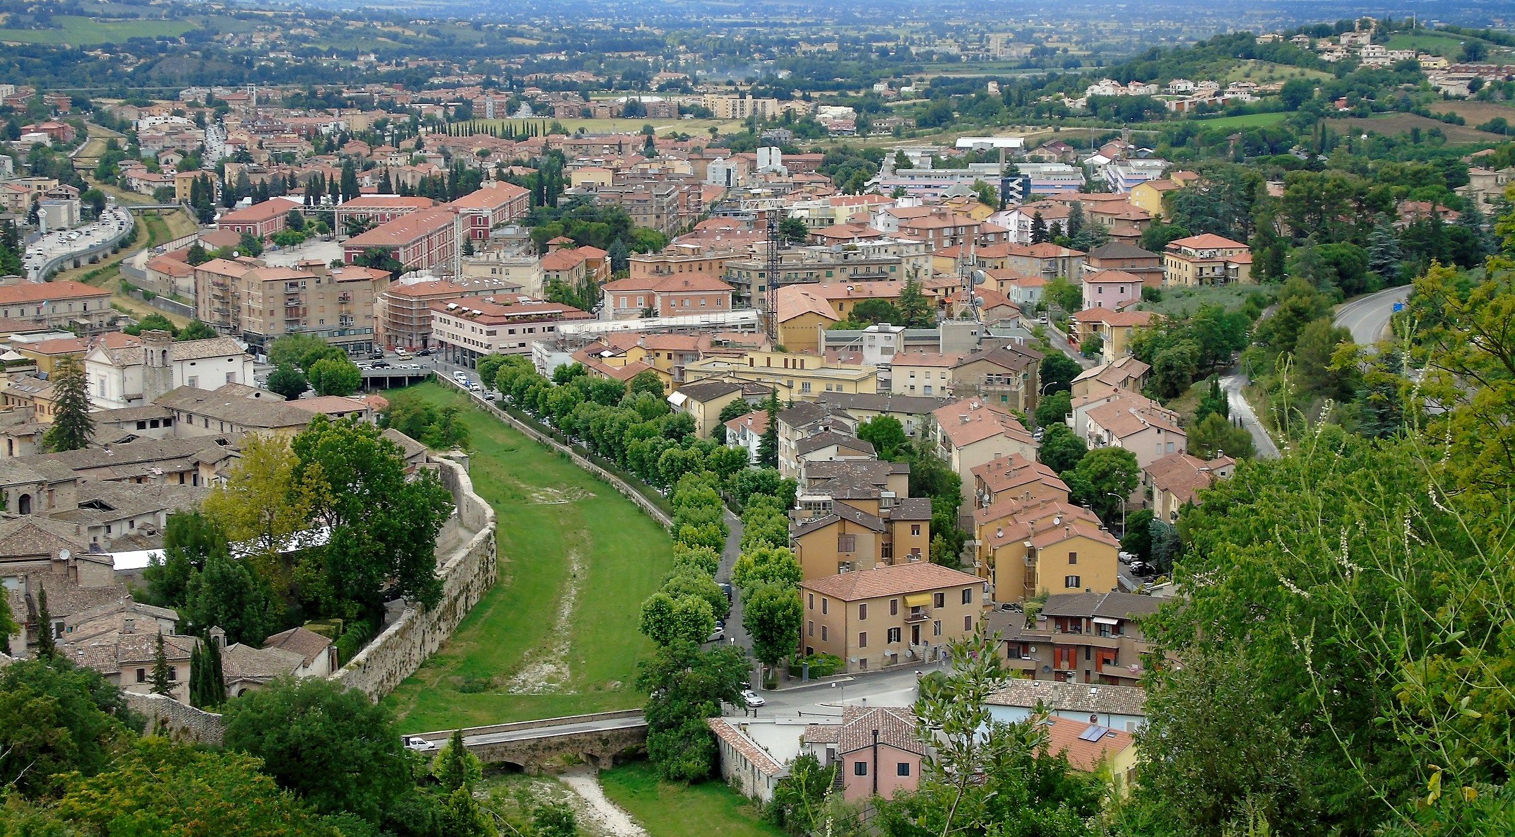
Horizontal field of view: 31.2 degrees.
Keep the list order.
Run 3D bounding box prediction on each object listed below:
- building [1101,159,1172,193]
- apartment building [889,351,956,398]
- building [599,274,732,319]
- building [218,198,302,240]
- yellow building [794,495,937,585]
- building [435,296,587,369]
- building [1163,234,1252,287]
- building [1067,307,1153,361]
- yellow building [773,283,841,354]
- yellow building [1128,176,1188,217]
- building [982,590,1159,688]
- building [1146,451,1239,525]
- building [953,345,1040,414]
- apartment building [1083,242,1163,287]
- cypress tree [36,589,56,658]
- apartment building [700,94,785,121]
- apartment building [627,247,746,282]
[{"bbox_3d":[141.410,-87.310,1006.000,21.500,14.000,65.000,1,10,4],"label":"building"},{"bbox_3d":[34.300,-9.520,561.260,12.800,8.400,11.500,2,9,10],"label":"apartment building"},{"bbox_3d":[-23.150,-31.480,689.740,32.500,11.000,15.000,-1,9,-8],"label":"building"},{"bbox_3d":[-179.200,-71.360,986.580,15.500,13.500,60.000,1,10,5],"label":"building"},{"bbox_3d":[13.390,18.440,367.500,18.400,14.600,14.000,-1,9,-4],"label":"yellow building"},{"bbox_3d":[-60.530,-22.230,667.360,28.360,14.700,36.560,-5,11,-29],"label":"building"},{"bbox_3d":[115.300,-40.030,696.720,15.800,14.600,20.500,-2,10,-11],"label":"building"},{"bbox_3d":[70.730,-16.470,538.600,14.800,10.240,16.000,-1,9,-8],"label":"building"},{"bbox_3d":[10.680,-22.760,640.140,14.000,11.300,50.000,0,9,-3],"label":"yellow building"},{"bbox_3d":[123.840,-66.540,828.770,15.500,11.500,13.000,-7,12,-34],"label":"yellow building"},{"bbox_3d":[36.470,25.650,305.960,19.800,11.600,12.000,2,10,11],"label":"building"},{"bbox_3d":[62.620,11.300,383.730,12.800,8.310,25.000,-1,9,-4],"label":"building"},{"bbox_3d":[42.450,-7.050,485.980,13.000,11.000,19.000,2,10,14],"label":"building"},{"bbox_3d":[86.160,-36.210,638.760,16.000,10.050,15.000,-1,9,-8],"label":"apartment building"},{"bbox_3d":[-74.960,22.130,285.730,1.900,8.960,1.900,0,9,0],"label":"cypress tree"},{"bbox_3d":[-12.500,-242.680,2133.920,61.000,19.500,18.000,0,9,-2],"label":"apartment building"},{"bbox_3d":[-18.920,-38.690,754.920,31.000,18.000,19.000,-7,12,-35],"label":"apartment building"}]

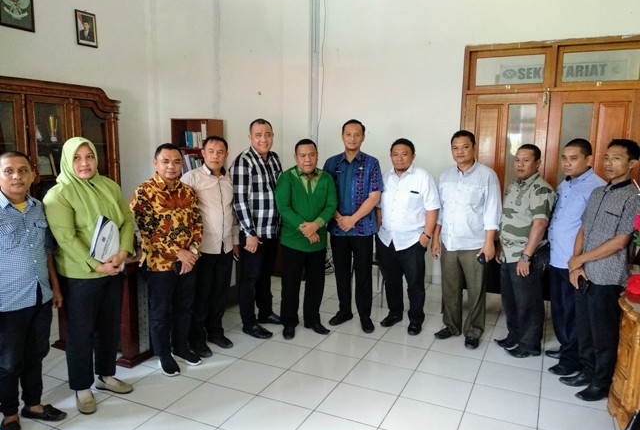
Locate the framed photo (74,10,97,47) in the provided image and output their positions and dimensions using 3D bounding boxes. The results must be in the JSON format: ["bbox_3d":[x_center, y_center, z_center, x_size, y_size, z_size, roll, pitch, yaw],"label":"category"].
[{"bbox_3d":[-2.904,-2.304,5.977,0.025,0.398,0.289,5,10,25],"label":"framed photo"}]

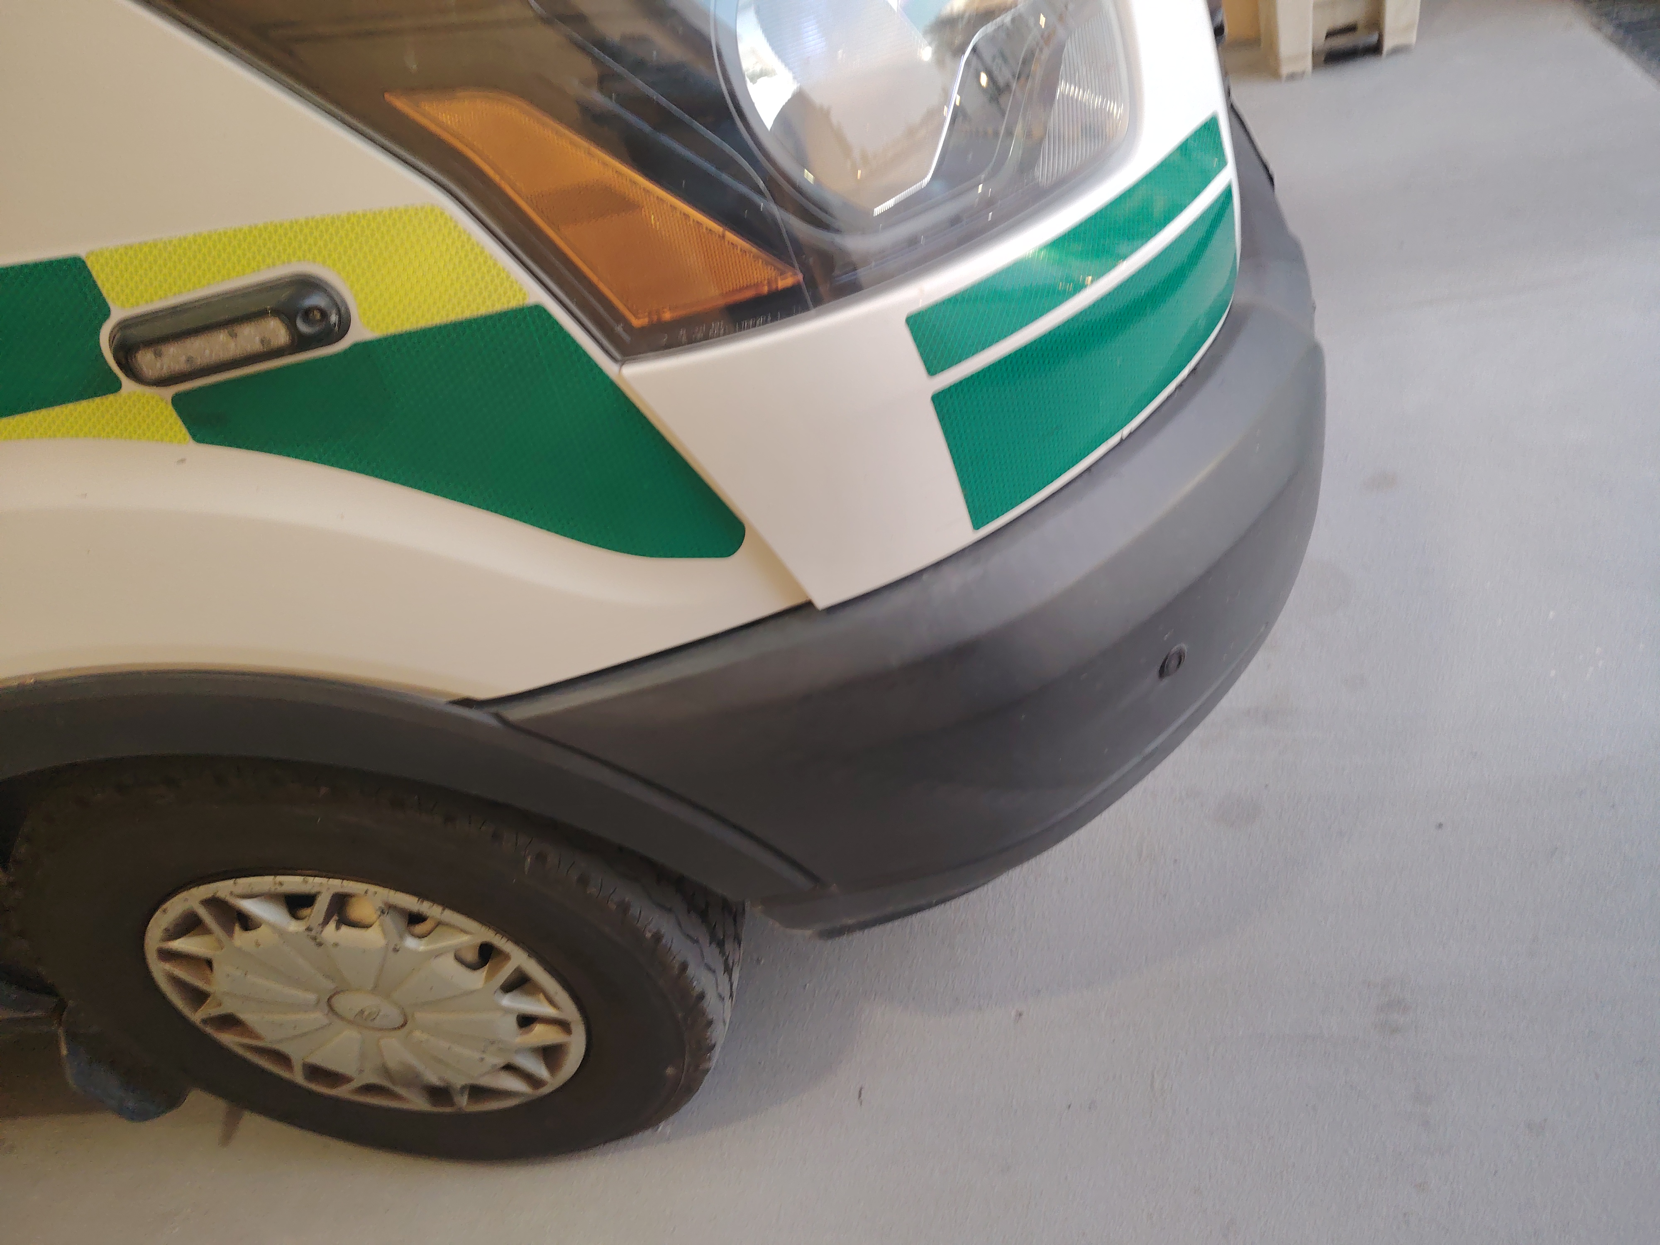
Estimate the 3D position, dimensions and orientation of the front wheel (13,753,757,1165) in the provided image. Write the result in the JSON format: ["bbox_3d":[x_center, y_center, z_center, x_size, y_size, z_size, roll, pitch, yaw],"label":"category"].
[{"bbox_3d":[-0.451,0.322,1.223,0.705,0.705,0.232,-9,39,15],"label":"front wheel"}]

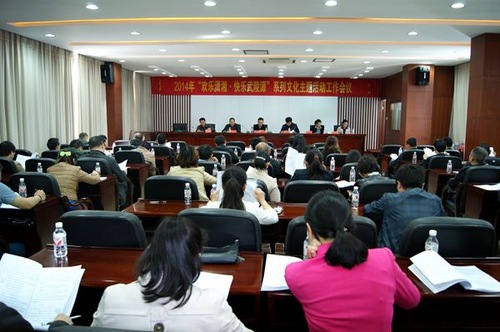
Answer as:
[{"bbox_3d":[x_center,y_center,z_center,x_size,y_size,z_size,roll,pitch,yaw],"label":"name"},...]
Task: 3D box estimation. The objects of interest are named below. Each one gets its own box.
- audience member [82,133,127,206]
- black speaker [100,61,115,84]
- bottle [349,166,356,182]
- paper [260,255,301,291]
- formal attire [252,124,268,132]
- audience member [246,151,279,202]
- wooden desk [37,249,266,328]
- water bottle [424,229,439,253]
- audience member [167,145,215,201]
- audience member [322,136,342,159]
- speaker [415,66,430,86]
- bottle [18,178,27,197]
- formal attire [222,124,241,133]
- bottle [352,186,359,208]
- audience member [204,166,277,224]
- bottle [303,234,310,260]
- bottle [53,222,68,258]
[{"bbox_3d":[-2.437,0.169,6.316,0.580,1.300,0.780,2,7,16],"label":"audience member"},{"bbox_3d":[-3.417,-2.215,8.998,0.290,0.480,0.290,0,12,4],"label":"black speaker"},{"bbox_3d":[1.213,0.103,4.420,0.066,0.190,0.066,1,7,4],"label":"bottle"},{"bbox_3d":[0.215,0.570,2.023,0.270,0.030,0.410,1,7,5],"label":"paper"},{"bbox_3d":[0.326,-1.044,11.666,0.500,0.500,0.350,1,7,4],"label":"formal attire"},{"bbox_3d":[0.156,0.435,4.505,0.480,1.210,0.720,1,7,6],"label":"audience member"},{"bbox_3d":[-0.560,0.866,1.915,1.240,0.750,0.480,1,7,4],"label":"wooden desk"},{"bbox_3d":[0.918,0.414,1.894,0.062,0.178,0.062,1,7,4],"label":"water bottle"},{"bbox_3d":[-0.591,0.376,3.906,0.500,1.200,0.720,2,7,9],"label":"audience member"},{"bbox_3d":[1.622,0.063,7.361,0.470,1.250,0.700,1,7,6],"label":"audience member"},{"bbox_3d":[3.897,-2.024,8.470,0.290,0.470,0.280,1,11,4],"label":"speaker"},{"bbox_3d":[-2.167,0.211,3.570,0.066,0.190,0.066,1,7,4],"label":"bottle"},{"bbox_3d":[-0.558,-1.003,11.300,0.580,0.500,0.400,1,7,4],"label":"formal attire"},{"bbox_3d":[1.013,0.299,3.562,0.063,0.207,0.063,0,7,4],"label":"bottle"},{"bbox_3d":[-0.046,0.571,2.722,0.530,1.140,0.720,1,7,4],"label":"audience member"},{"bbox_3d":[0.349,0.465,2.200,0.063,0.207,0.063,0,7,4],"label":"bottle"},{"bbox_3d":[-0.987,0.388,1.950,0.066,0.190,0.066,1,7,4],"label":"bottle"}]

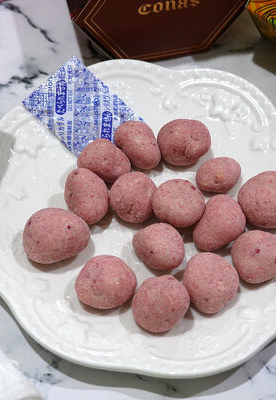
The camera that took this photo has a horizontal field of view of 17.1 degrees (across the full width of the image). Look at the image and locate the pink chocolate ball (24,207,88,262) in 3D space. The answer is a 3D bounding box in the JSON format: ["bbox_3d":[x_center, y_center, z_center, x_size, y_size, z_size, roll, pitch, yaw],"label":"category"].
[{"bbox_3d":[-0.041,0.017,0.448,0.032,0.027,0.026,-11,59,-10],"label":"pink chocolate ball"}]

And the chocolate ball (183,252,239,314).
[{"bbox_3d":[0.035,0.039,0.439,0.025,0.025,0.029,-12,60,-10],"label":"chocolate ball"}]

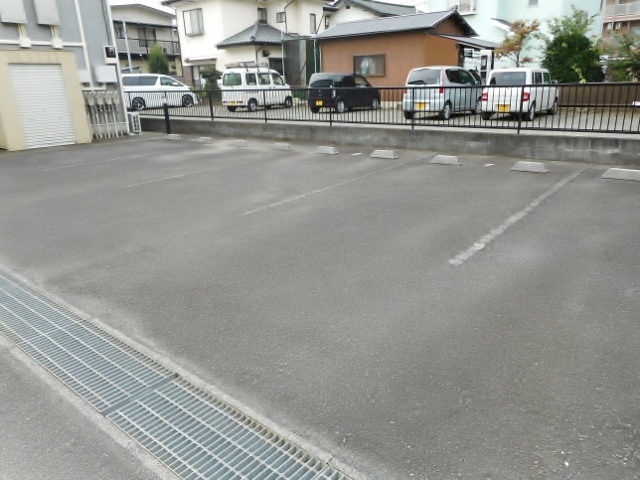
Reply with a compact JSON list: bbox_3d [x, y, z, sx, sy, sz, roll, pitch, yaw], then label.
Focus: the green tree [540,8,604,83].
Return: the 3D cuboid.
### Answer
[{"bbox_3d":[10.175,-7.335,18.768,2.580,3.760,2.450,13,24,37],"label":"green tree"}]

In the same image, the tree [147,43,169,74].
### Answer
[{"bbox_3d":[-10.698,-11.054,30.814,1.450,3.900,1.380,13,24,37],"label":"tree"}]

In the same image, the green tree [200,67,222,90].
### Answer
[{"bbox_3d":[-6.632,-9.479,28.440,1.350,2.240,1.280,13,24,37],"label":"green tree"}]

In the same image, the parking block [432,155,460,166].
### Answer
[{"bbox_3d":[2.123,-1.316,7.616,0.500,0.120,0.160,13,24,37],"label":"parking block"}]

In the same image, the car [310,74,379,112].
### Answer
[{"bbox_3d":[1.150,-6.390,19.982,1.480,1.580,3.400,13,24,37],"label":"car"}]

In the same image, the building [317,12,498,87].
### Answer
[{"bbox_3d":[4.377,-8.932,23.260,7.700,4.150,5.300,13,24,37],"label":"building"}]

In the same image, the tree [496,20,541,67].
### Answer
[{"bbox_3d":[8.825,-7.982,20.879,2.050,3.690,1.950,13,24,37],"label":"tree"}]

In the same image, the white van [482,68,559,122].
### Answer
[{"bbox_3d":[6.534,-4.722,14.858,1.480,1.510,3.400,13,24,37],"label":"white van"}]

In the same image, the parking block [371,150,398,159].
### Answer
[{"bbox_3d":[1.194,-1.533,8.327,0.500,0.120,0.160,13,24,37],"label":"parking block"}]

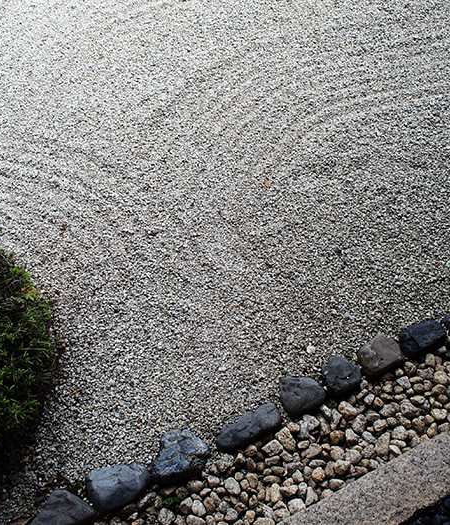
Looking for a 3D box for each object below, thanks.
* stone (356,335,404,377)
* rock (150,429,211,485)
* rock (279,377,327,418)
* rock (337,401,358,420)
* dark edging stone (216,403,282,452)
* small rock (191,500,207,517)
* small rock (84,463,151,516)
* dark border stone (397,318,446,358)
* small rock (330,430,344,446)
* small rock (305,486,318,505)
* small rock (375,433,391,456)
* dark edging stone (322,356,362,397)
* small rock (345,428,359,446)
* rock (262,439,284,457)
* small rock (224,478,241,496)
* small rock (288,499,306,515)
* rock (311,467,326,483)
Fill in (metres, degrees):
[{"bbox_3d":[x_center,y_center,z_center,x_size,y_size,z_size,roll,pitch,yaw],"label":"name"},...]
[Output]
[{"bbox_3d":[0.507,0.301,2.230,0.143,0.091,0.117,-23,56,-16],"label":"stone"},{"bbox_3d":[-0.131,0.570,2.023,0.175,0.099,0.133,-23,56,-16],"label":"rock"},{"bbox_3d":[0.244,0.420,2.142,0.138,0.087,0.113,-23,56,-16],"label":"rock"},{"bbox_3d":[0.410,0.494,2.293,0.045,0.042,0.063,-34,60,-23],"label":"rock"},{"bbox_3d":[0.081,0.539,2.248,0.227,0.100,0.077,-26,57,-18],"label":"dark edging stone"},{"bbox_3d":[-0.073,0.702,1.962,0.034,0.027,0.039,-25,57,-18],"label":"small rock"},{"bbox_3d":[-0.307,0.648,1.965,0.176,0.097,0.126,-16,55,-12],"label":"small rock"},{"bbox_3d":[0.706,0.274,2.448,0.165,0.100,0.098,-22,56,-16],"label":"dark border stone"},{"bbox_3d":[0.366,0.579,2.261,0.043,0.039,0.046,2,49,0],"label":"small rock"},{"bbox_3d":[0.263,0.719,2.107,0.032,0.040,0.052,12,54,9],"label":"small rock"},{"bbox_3d":[0.517,0.594,2.244,0.043,0.040,0.074,21,51,16],"label":"small rock"},{"bbox_3d":[0.405,0.397,2.396,0.121,0.092,0.121,-18,51,-16],"label":"dark edging stone"},{"bbox_3d":[0.420,0.576,2.264,0.042,0.042,0.052,17,50,13],"label":"small rock"},{"bbox_3d":[0.143,0.556,2.068,0.056,0.034,0.042,-27,57,-19],"label":"rock"},{"bbox_3d":[0.026,0.698,2.142,0.035,0.038,0.056,-33,60,-22],"label":"small rock"},{"bbox_3d":[0.218,0.746,2.102,0.052,0.040,0.043,-6,49,-7],"label":"small rock"},{"bbox_3d":[0.294,0.665,2.147,0.036,0.040,0.037,-15,54,-11],"label":"rock"}]

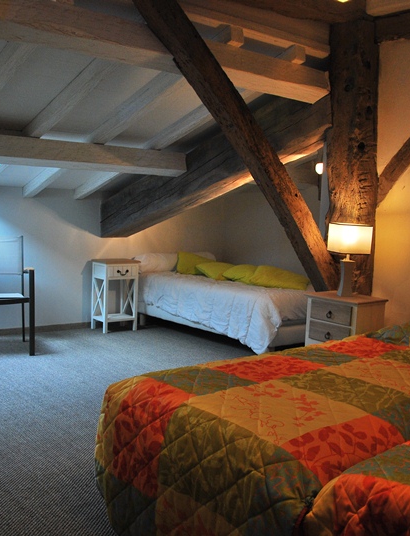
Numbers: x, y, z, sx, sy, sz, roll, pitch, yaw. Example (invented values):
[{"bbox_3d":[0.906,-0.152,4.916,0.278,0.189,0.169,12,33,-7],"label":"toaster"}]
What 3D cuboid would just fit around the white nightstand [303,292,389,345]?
[{"bbox_3d":[0.858,0.484,3.725,0.290,0.591,0.420,-2,6,-37],"label":"white nightstand"}]

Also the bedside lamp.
[{"bbox_3d":[0.905,-0.048,3.777,0.215,0.463,0.200,1,5,-7],"label":"bedside lamp"}]

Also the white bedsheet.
[{"bbox_3d":[0.280,0.335,5.416,1.000,0.500,1.820,-2,6,-37],"label":"white bedsheet"}]

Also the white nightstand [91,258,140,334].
[{"bbox_3d":[-0.836,0.254,5.581,0.360,0.655,0.300,-2,6,-37],"label":"white nightstand"}]

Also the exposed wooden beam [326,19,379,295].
[{"bbox_3d":[0.965,-0.421,3.999,0.230,2.355,0.290,-2,6,-37],"label":"exposed wooden beam"}]

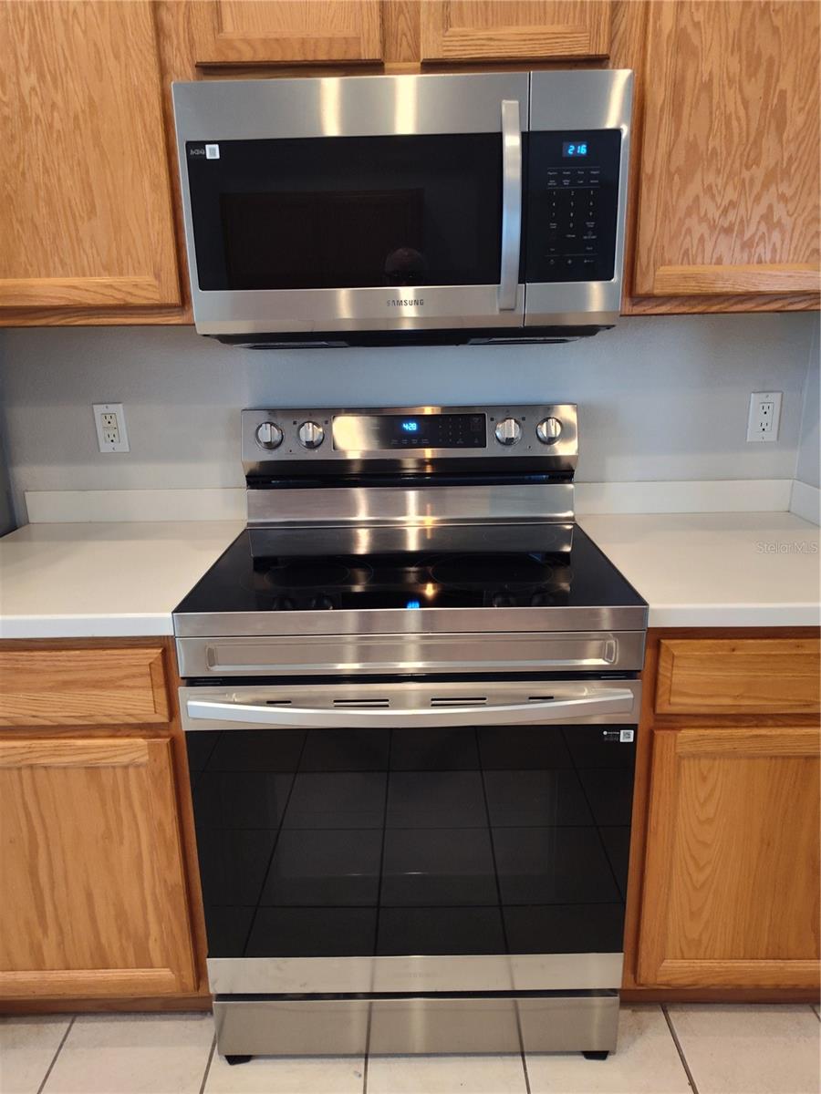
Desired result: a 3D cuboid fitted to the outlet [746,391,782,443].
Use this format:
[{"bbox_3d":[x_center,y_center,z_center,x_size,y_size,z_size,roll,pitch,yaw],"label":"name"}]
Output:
[{"bbox_3d":[0.831,-0.304,1.707,0.071,0.115,0.009,-1,16,1],"label":"outlet"}]

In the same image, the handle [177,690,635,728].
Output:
[{"bbox_3d":[0.001,0.261,1.157,0.720,0.033,0.055,-1,16,1],"label":"handle"}]

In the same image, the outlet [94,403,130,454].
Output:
[{"bbox_3d":[-0.708,-0.281,1.723,0.071,0.115,0.009,-1,16,1],"label":"outlet"}]

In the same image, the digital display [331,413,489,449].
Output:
[{"bbox_3d":[-0.002,-0.260,1.645,0.342,0.081,0.015,-1,-1,1],"label":"digital display"}]

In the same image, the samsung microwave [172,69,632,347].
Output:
[{"bbox_3d":[-0.008,-0.618,1.420,0.759,0.425,0.403,-1,16,1],"label":"samsung microwave"}]

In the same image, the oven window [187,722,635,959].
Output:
[{"bbox_3d":[0.006,0.518,1.264,0.745,0.462,0.020,-1,16,1],"label":"oven window"}]

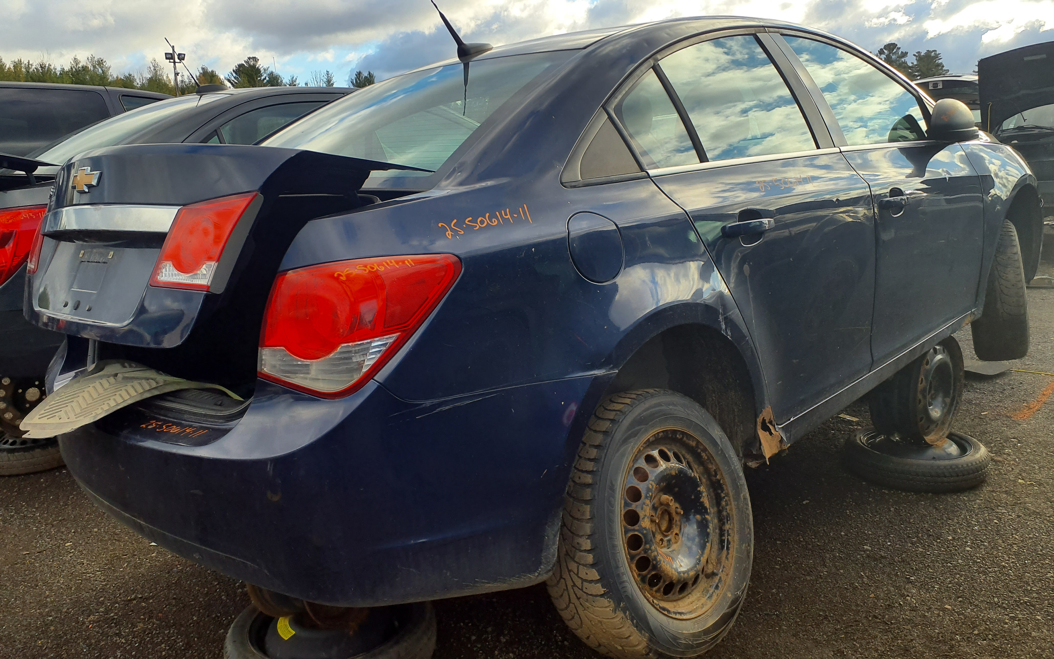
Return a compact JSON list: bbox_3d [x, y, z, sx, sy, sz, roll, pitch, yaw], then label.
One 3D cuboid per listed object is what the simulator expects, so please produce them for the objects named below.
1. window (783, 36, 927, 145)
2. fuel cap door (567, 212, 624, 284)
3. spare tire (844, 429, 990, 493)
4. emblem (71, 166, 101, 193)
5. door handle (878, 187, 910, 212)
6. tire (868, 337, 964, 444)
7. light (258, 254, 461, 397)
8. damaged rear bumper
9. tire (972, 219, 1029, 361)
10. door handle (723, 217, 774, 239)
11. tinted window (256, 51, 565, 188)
[{"bbox_3d":[1.161,-0.799,2.620,0.820,0.410,0.040,-17,-9,-43],"label":"window"},{"bbox_3d":[0.142,-0.169,1.609,0.157,0.155,0.025,-15,7,-37],"label":"fuel cap door"},{"bbox_3d":[1.718,0.557,3.433,0.567,0.122,0.567,-16,15,-41],"label":"spare tire"},{"bbox_3d":[-0.915,-0.310,1.609,0.020,0.055,0.155,5,1,-45],"label":"emblem"},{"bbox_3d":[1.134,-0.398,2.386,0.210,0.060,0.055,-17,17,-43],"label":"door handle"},{"bbox_3d":[1.689,0.249,3.361,0.467,0.467,0.205,-17,16,-41],"label":"tire"},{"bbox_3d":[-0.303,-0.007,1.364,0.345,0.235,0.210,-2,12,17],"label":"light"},{"bbox_3d":[-0.673,0.207,1.911,0.630,0.520,1.760,-17,17,-43],"label":"damaged rear bumper"},{"bbox_3d":[2.178,-0.181,3.610,0.215,0.650,0.650,-7,10,30],"label":"tire"},{"bbox_3d":[0.563,-0.258,1.970,0.207,0.037,0.050,-17,16,-41],"label":"door handle"},{"bbox_3d":[-0.428,-0.585,2.209,1.250,0.090,0.780,7,41,46],"label":"tinted window"}]

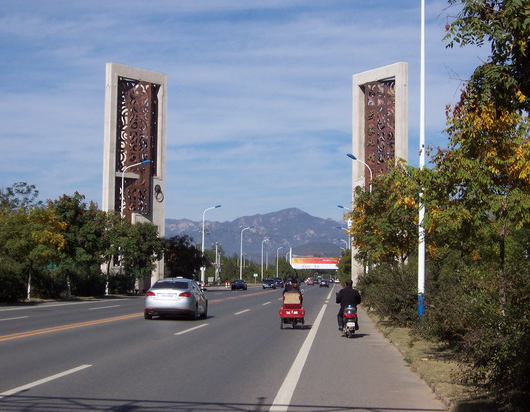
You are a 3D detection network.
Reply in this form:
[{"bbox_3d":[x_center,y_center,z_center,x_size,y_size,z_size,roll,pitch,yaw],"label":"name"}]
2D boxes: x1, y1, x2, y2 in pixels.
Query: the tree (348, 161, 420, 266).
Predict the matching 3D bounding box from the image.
[{"bbox_3d":[6.157,1.526,46.690,4.000,7.100,4.000,0,-4,4],"label":"tree"}]

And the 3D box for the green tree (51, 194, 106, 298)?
[{"bbox_3d":[-12.543,2.665,63.700,3.900,6.900,3.900,0,-4,4],"label":"green tree"}]

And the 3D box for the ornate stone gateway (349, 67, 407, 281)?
[{"bbox_3d":[11.197,-2.353,93.295,1.070,22.260,7.290,4,-5,-34],"label":"ornate stone gateway"}]

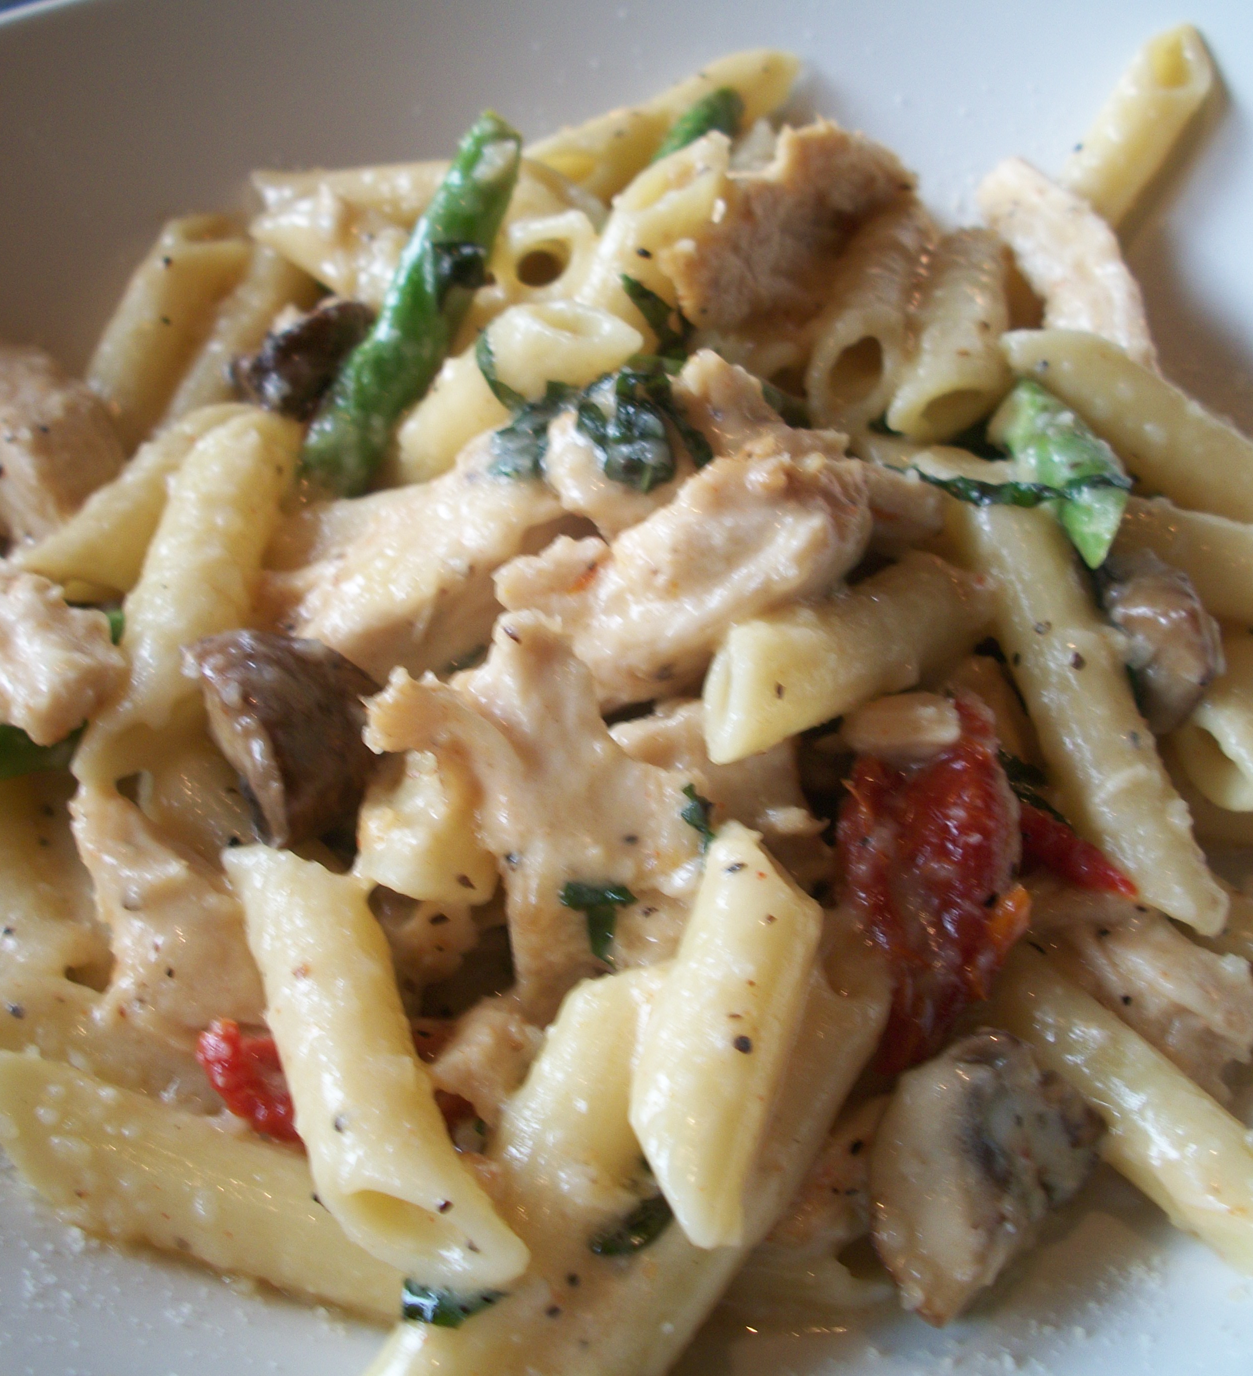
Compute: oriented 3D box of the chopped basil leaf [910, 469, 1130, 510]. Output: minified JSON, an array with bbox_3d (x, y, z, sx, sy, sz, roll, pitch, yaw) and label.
[{"bbox_3d":[0.043,-0.022,0.205,0.025,0.004,0.005,2,60,1],"label":"chopped basil leaf"}]

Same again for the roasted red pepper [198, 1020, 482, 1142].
[{"bbox_3d":[-0.027,0.037,0.173,0.025,0.007,0.010,6,51,5],"label":"roasted red pepper"}]

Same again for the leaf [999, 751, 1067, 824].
[{"bbox_3d":[0.042,0.010,0.190,0.004,0.003,0.009,-32,65,-17],"label":"leaf"}]

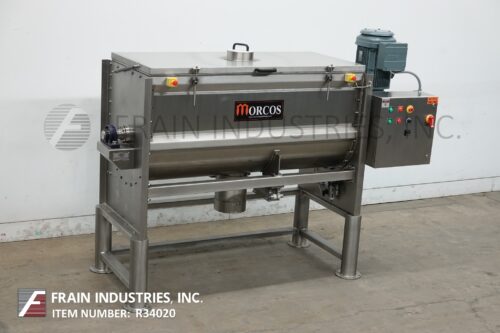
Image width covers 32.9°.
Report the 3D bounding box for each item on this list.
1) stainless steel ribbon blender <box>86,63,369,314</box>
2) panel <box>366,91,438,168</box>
[{"bbox_3d":[-0.120,0.050,6.055,1.855,1.512,0.880,-4,17,-28],"label":"stainless steel ribbon blender"},{"bbox_3d":[1.097,-0.280,6.297,0.509,0.512,0.227,-4,17,-28],"label":"panel"}]

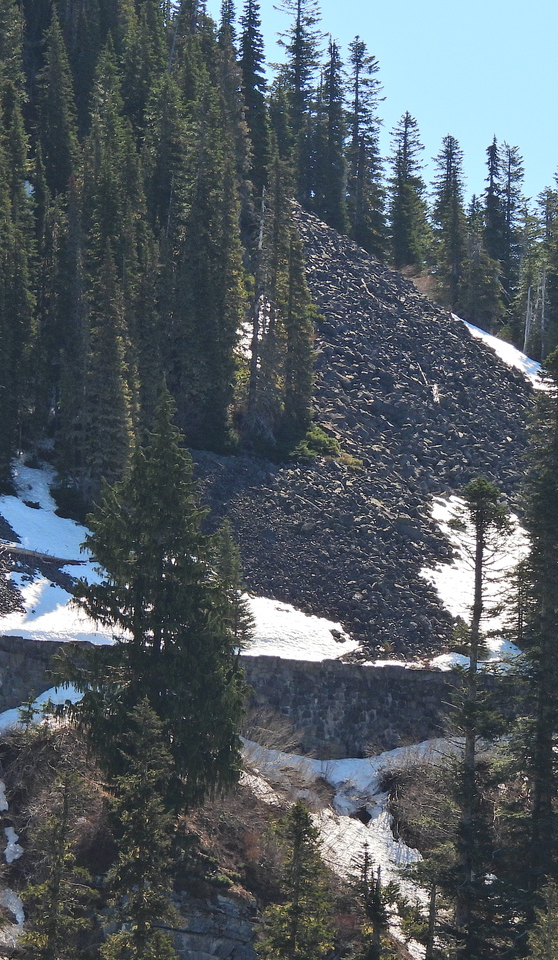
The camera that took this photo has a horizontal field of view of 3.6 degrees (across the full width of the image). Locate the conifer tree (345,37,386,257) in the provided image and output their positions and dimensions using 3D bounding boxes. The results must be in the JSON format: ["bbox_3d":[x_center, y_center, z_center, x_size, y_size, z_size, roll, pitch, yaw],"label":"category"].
[{"bbox_3d":[5.360,-20.670,550.000,2.480,13.630,2.480,0,-3,0],"label":"conifer tree"}]

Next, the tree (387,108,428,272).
[{"bbox_3d":[8.010,-18.040,553.000,2.490,9.720,2.490,0,-3,0],"label":"tree"}]

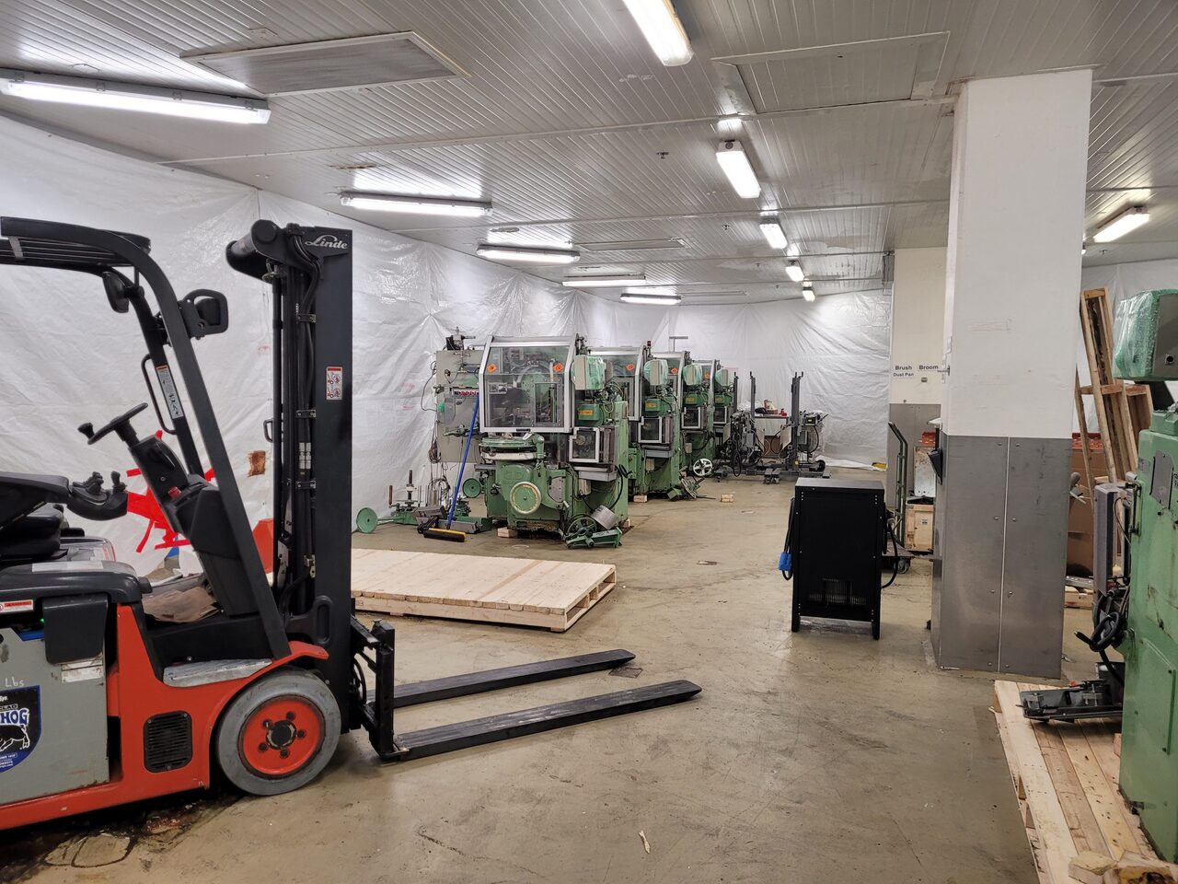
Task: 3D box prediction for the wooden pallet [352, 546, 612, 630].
[{"bbox_3d":[-1.096,0.984,6.213,2.348,0.134,1.252,2,4,17],"label":"wooden pallet"}]

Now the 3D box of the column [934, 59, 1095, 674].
[{"bbox_3d":[2.215,-0.321,4.730,0.567,3.002,0.567,2,4,17],"label":"column"}]

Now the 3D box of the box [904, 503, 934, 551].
[{"bbox_3d":[2.585,0.658,6.940,0.205,0.375,0.240,1,4,11],"label":"box"}]

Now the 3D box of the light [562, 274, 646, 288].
[{"bbox_3d":[0.224,-2.411,13.282,1.240,0.130,0.160,2,4,17],"label":"light"}]

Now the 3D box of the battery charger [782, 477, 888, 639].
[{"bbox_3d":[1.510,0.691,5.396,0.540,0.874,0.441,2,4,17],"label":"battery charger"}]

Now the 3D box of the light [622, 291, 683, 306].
[{"bbox_3d":[1.150,-2.649,16.487,1.290,0.125,0.160,-2,5,-24],"label":"light"}]

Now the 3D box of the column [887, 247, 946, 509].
[{"bbox_3d":[3.872,-0.744,10.503,0.567,3.002,0.567,2,4,17],"label":"column"}]

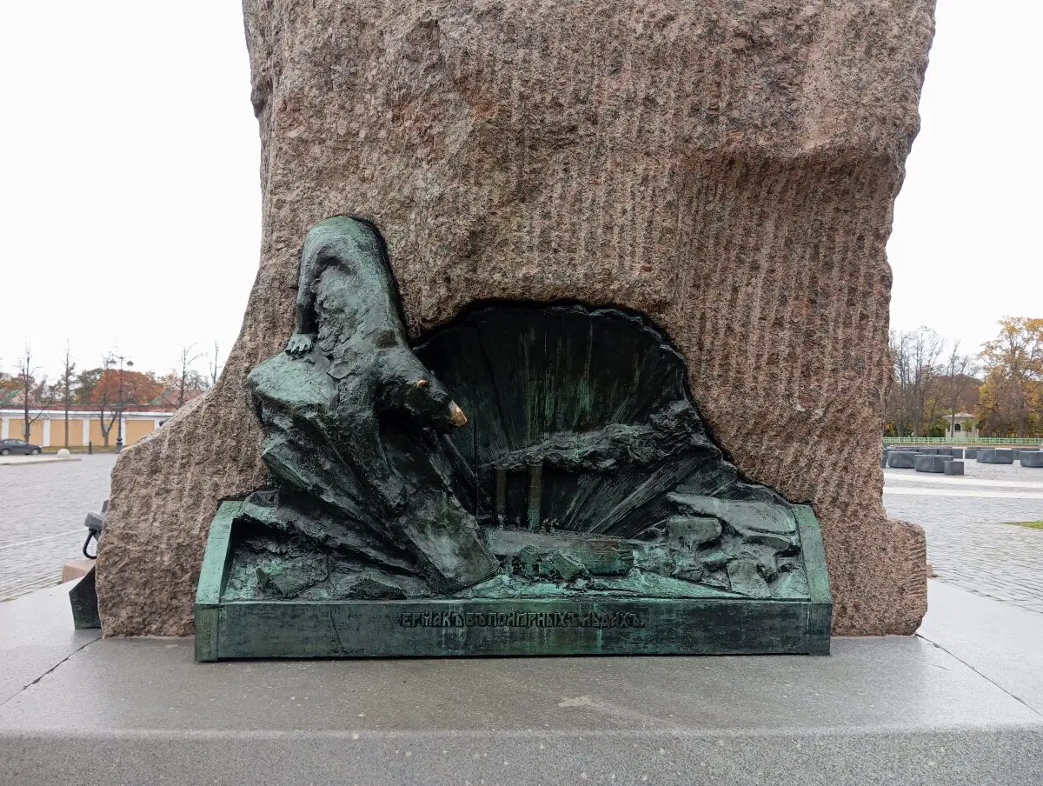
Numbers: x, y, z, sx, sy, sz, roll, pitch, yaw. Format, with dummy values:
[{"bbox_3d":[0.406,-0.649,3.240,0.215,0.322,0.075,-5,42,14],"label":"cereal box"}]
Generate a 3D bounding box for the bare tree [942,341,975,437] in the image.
[{"bbox_3d":[85.300,-0.450,165.000,6.600,19.600,6.200,-2,-3,27],"label":"bare tree"}]

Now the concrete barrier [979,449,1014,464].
[{"bbox_3d":[28.850,3.880,51.300,1.600,0.840,1.100,1,-3,-26],"label":"concrete barrier"}]

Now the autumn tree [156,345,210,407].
[{"bbox_3d":[-47.200,0.250,118.000,7.000,14.400,6.300,1,-3,-22],"label":"autumn tree"}]

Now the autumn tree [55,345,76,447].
[{"bbox_3d":[-59.100,0.170,110.000,2.800,13.800,2.700,2,-3,-28],"label":"autumn tree"}]

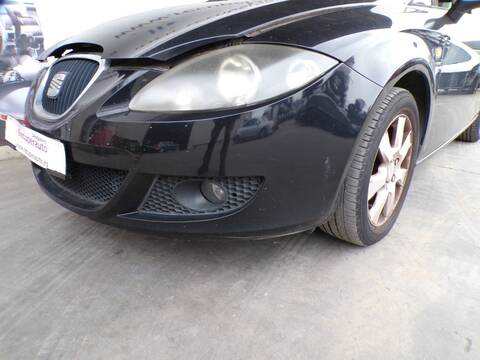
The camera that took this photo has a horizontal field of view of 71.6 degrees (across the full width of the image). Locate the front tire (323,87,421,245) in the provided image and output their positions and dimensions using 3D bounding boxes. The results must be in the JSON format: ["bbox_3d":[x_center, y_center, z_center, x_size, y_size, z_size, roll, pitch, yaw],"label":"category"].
[{"bbox_3d":[0.527,-0.053,1.363,0.210,0.632,0.632,17,25,40],"label":"front tire"}]

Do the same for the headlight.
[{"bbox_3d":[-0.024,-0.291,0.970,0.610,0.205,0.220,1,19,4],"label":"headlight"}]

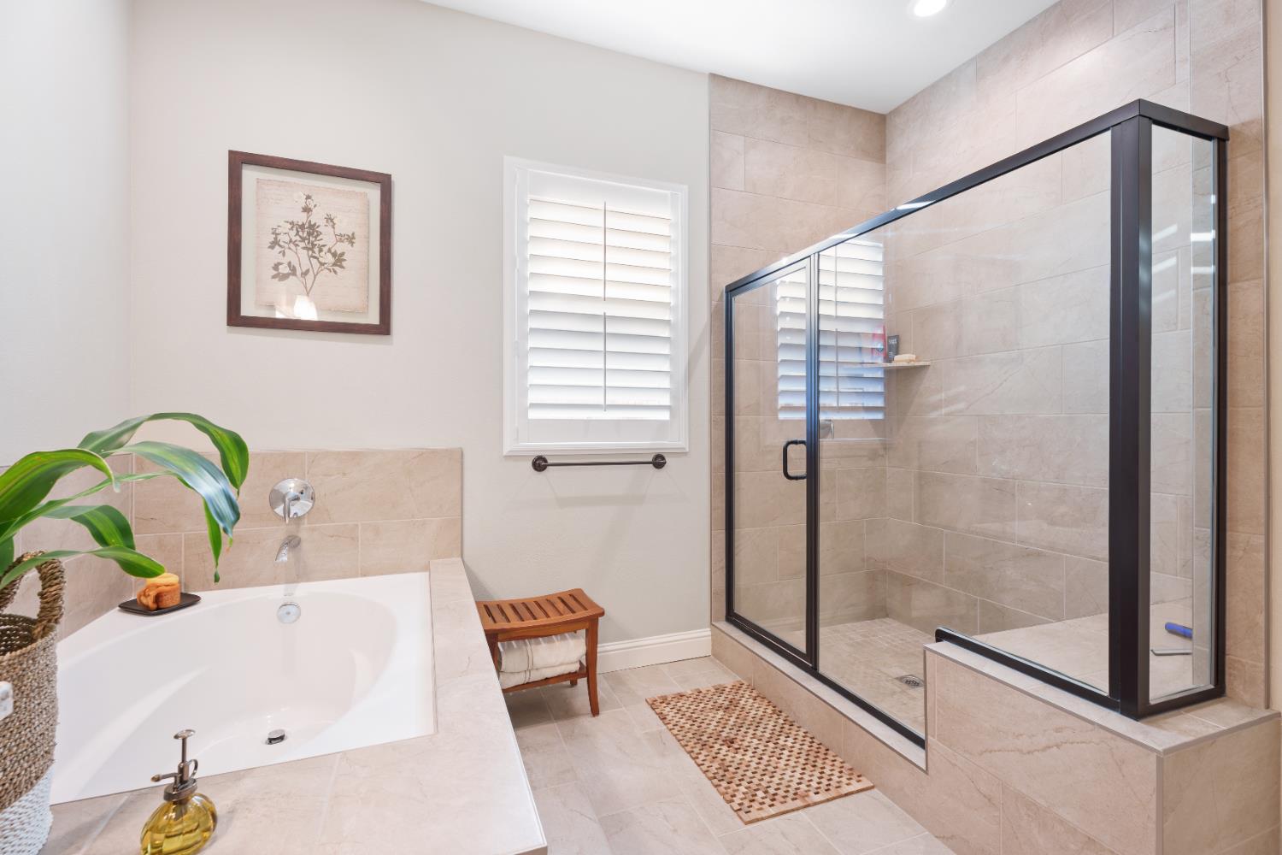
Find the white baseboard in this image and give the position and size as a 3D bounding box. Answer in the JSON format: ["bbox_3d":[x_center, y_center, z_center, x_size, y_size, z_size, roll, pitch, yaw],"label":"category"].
[{"bbox_3d":[-0.215,1.138,2.792,1.250,0.137,0.016,0,0,-21],"label":"white baseboard"}]

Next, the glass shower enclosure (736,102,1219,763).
[{"bbox_3d":[0.953,0.142,2.224,0.360,1.779,1.880,0,0,-21],"label":"glass shower enclosure"}]

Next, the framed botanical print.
[{"bbox_3d":[-1.345,-0.738,2.342,0.585,0.683,0.030,0,0,-21],"label":"framed botanical print"}]

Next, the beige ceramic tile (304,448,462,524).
[{"bbox_3d":[-1.092,0.248,2.453,0.612,0.308,0.012,0,0,-21],"label":"beige ceramic tile"}]

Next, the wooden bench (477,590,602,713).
[{"bbox_3d":[-0.448,0.984,2.444,0.525,0.450,0.325,0,0,-21],"label":"wooden bench"}]

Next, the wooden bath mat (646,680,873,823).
[{"bbox_3d":[0.398,1.203,2.211,0.487,0.012,0.838,0,0,-21],"label":"wooden bath mat"}]

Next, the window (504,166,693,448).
[{"bbox_3d":[-0.196,-0.559,2.786,0.929,1.373,0.060,0,0,-21],"label":"window"}]

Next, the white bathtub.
[{"bbox_3d":[-1.151,0.895,1.626,1.057,0.520,1.520,0,0,-21],"label":"white bathtub"}]

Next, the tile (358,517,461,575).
[{"bbox_3d":[-0.998,0.521,2.490,0.411,0.229,0.012,0,0,-21],"label":"tile"}]

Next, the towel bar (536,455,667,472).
[{"bbox_3d":[-0.180,0.175,2.766,0.688,0.075,0.082,0,0,-21],"label":"towel bar"}]

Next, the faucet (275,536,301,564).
[{"bbox_3d":[-1.386,0.475,2.241,0.052,0.073,0.180,0,0,-21],"label":"faucet"}]

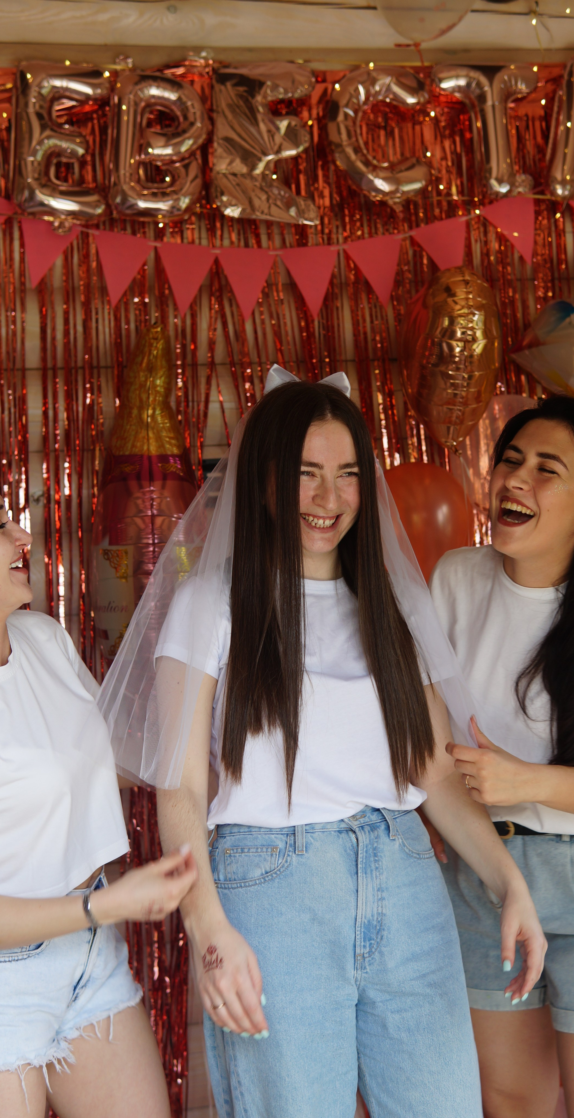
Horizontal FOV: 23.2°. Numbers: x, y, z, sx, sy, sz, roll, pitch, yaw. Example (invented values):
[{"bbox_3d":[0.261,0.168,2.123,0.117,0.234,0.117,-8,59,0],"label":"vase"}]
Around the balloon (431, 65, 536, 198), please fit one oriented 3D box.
[{"bbox_3d":[0.458,-0.997,3.250,0.225,0.283,0.075,-4,-4,-9],"label":"balloon"}]

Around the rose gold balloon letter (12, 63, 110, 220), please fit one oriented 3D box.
[{"bbox_3d":[-0.502,-0.928,3.103,0.210,0.325,0.075,2,-4,-8],"label":"rose gold balloon letter"}]

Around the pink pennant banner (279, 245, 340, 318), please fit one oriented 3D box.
[{"bbox_3d":[0.058,-0.635,3.215,0.142,0.165,0.010,-5,-3,-9],"label":"pink pennant banner"}]

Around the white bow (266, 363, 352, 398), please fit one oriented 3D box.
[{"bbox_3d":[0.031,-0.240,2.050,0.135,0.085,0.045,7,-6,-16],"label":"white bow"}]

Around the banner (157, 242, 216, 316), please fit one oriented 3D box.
[{"bbox_3d":[-0.232,-0.632,3.172,0.136,0.163,0.010,2,-4,-8],"label":"banner"}]

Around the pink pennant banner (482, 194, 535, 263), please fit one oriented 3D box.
[{"bbox_3d":[0.547,-0.767,3.297,0.143,0.154,0.010,-20,-1,-9],"label":"pink pennant banner"}]

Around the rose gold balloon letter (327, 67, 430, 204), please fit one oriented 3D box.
[{"bbox_3d":[0.210,-0.977,3.211,0.218,0.293,0.075,-3,-4,-9],"label":"rose gold balloon letter"}]

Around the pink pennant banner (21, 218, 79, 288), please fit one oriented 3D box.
[{"bbox_3d":[-0.548,-0.679,3.128,0.135,0.153,0.010,15,-6,-7],"label":"pink pennant banner"}]

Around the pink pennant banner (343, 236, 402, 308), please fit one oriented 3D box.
[{"bbox_3d":[0.215,-0.660,3.240,0.143,0.160,0.010,-11,-2,-9],"label":"pink pennant banner"}]

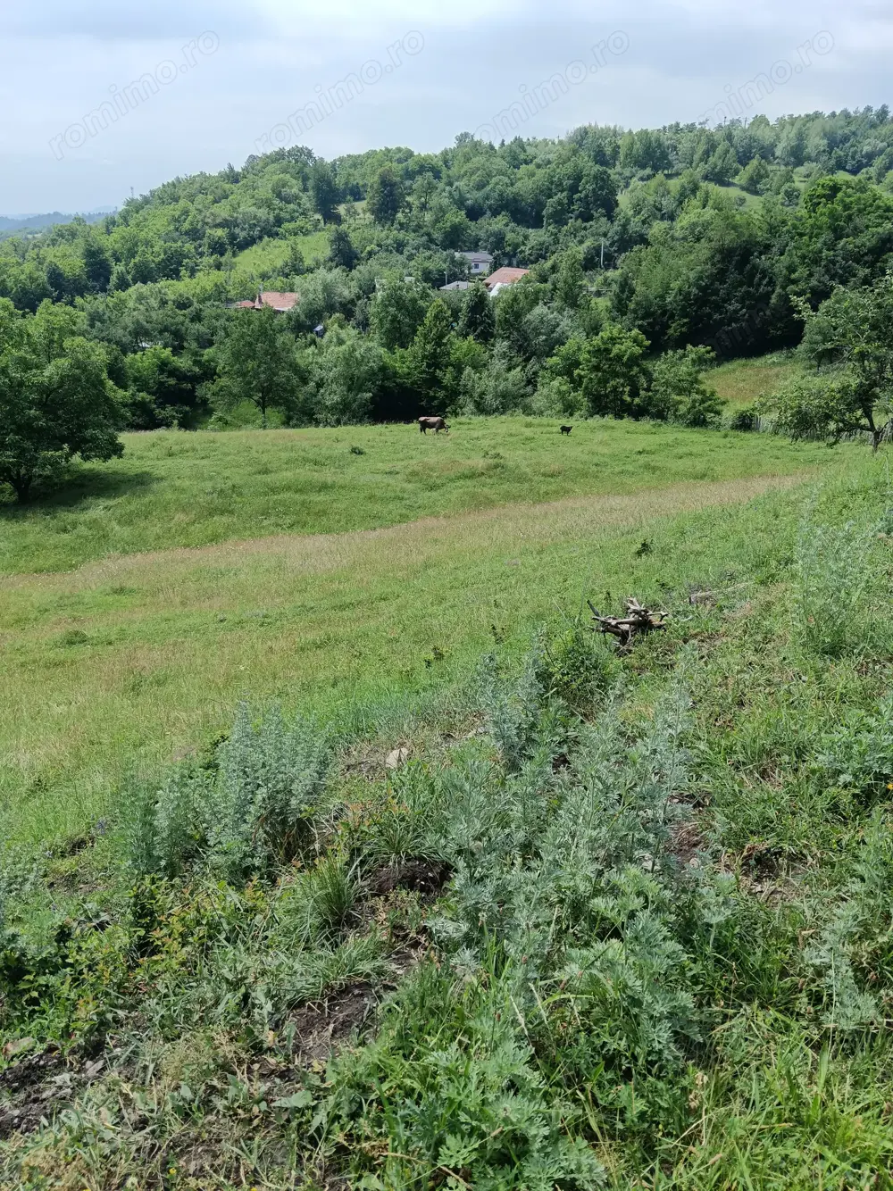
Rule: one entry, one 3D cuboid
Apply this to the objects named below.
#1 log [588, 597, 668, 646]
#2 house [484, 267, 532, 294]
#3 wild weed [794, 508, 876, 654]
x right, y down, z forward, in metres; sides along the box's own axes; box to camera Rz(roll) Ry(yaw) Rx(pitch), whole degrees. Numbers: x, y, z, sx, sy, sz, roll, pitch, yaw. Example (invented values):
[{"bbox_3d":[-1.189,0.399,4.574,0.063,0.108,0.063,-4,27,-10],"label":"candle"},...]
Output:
[{"bbox_3d":[1.351,0.197,6.900,0.600,0.290,0.400,0,22,0],"label":"log"},{"bbox_3d":[12.314,-57.982,172.000,10.000,6.000,9.000,12,24,28],"label":"house"},{"bbox_3d":[2.137,-0.059,5.100,0.470,0.780,0.450,0,22,0],"label":"wild weed"}]

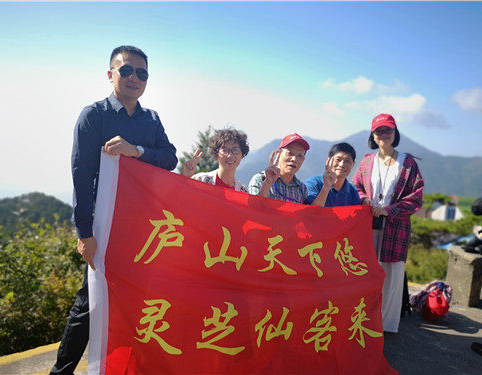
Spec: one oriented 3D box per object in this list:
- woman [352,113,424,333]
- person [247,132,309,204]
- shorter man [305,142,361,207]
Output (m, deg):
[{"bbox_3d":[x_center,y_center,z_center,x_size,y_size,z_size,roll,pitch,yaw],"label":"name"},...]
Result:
[{"bbox_3d":[1.090,0.268,2.910,0.530,1.630,0.350,0,-1,22],"label":"woman"},{"bbox_3d":[0.250,0.370,2.540,0.500,1.400,0.500,0,-1,-5],"label":"person"},{"bbox_3d":[0.635,0.385,2.680,0.500,1.380,0.500,0,-1,5],"label":"shorter man"}]

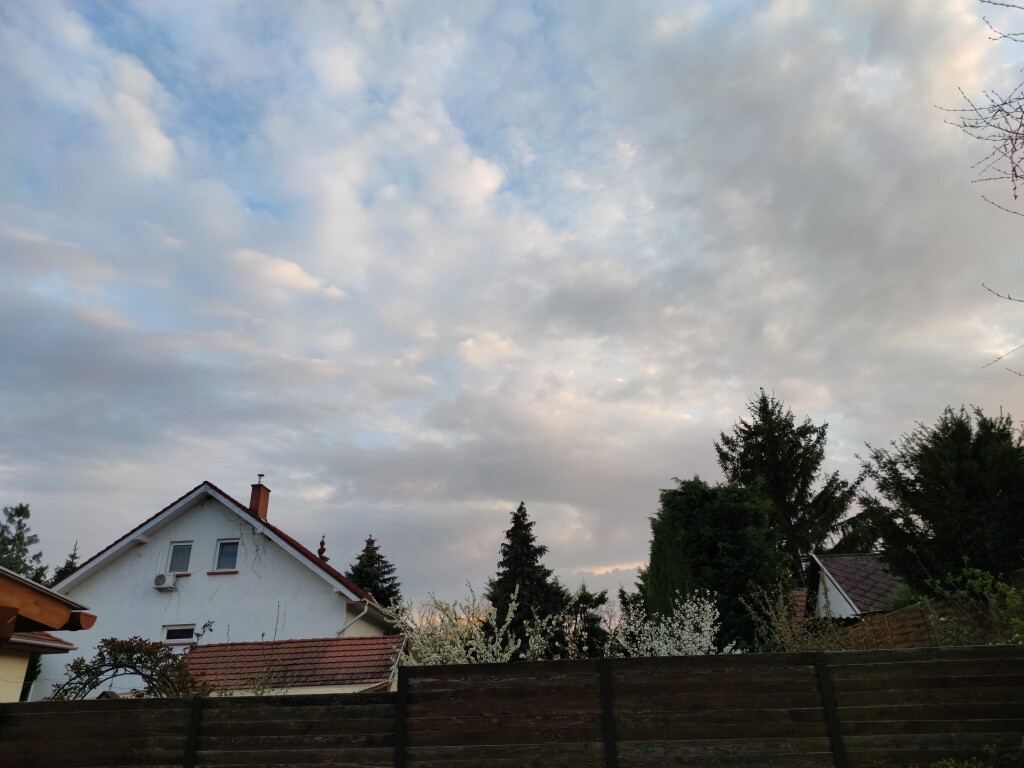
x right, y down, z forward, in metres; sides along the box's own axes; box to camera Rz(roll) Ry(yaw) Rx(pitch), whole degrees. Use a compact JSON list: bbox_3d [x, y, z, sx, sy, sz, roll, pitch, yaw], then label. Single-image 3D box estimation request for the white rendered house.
[{"bbox_3d":[-12.372,10.900,31.400,13.300,10.950,8.900,-3,-26,1],"label":"white rendered house"}]

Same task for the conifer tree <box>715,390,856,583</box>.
[{"bbox_3d":[9.122,5.487,22.465,4.400,11.670,4.400,-3,-26,1],"label":"conifer tree"}]

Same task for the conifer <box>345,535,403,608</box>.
[{"bbox_3d":[-8.144,14.385,40.078,4.000,11.870,4.000,-3,-26,1],"label":"conifer"}]

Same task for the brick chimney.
[{"bbox_3d":[-11.704,5.490,32.945,0.450,1.700,1.050,-3,-26,1],"label":"brick chimney"}]

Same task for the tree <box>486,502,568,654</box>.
[{"bbox_3d":[0.482,7.845,22.846,2.700,8.290,2.700,-3,-26,1],"label":"tree"}]

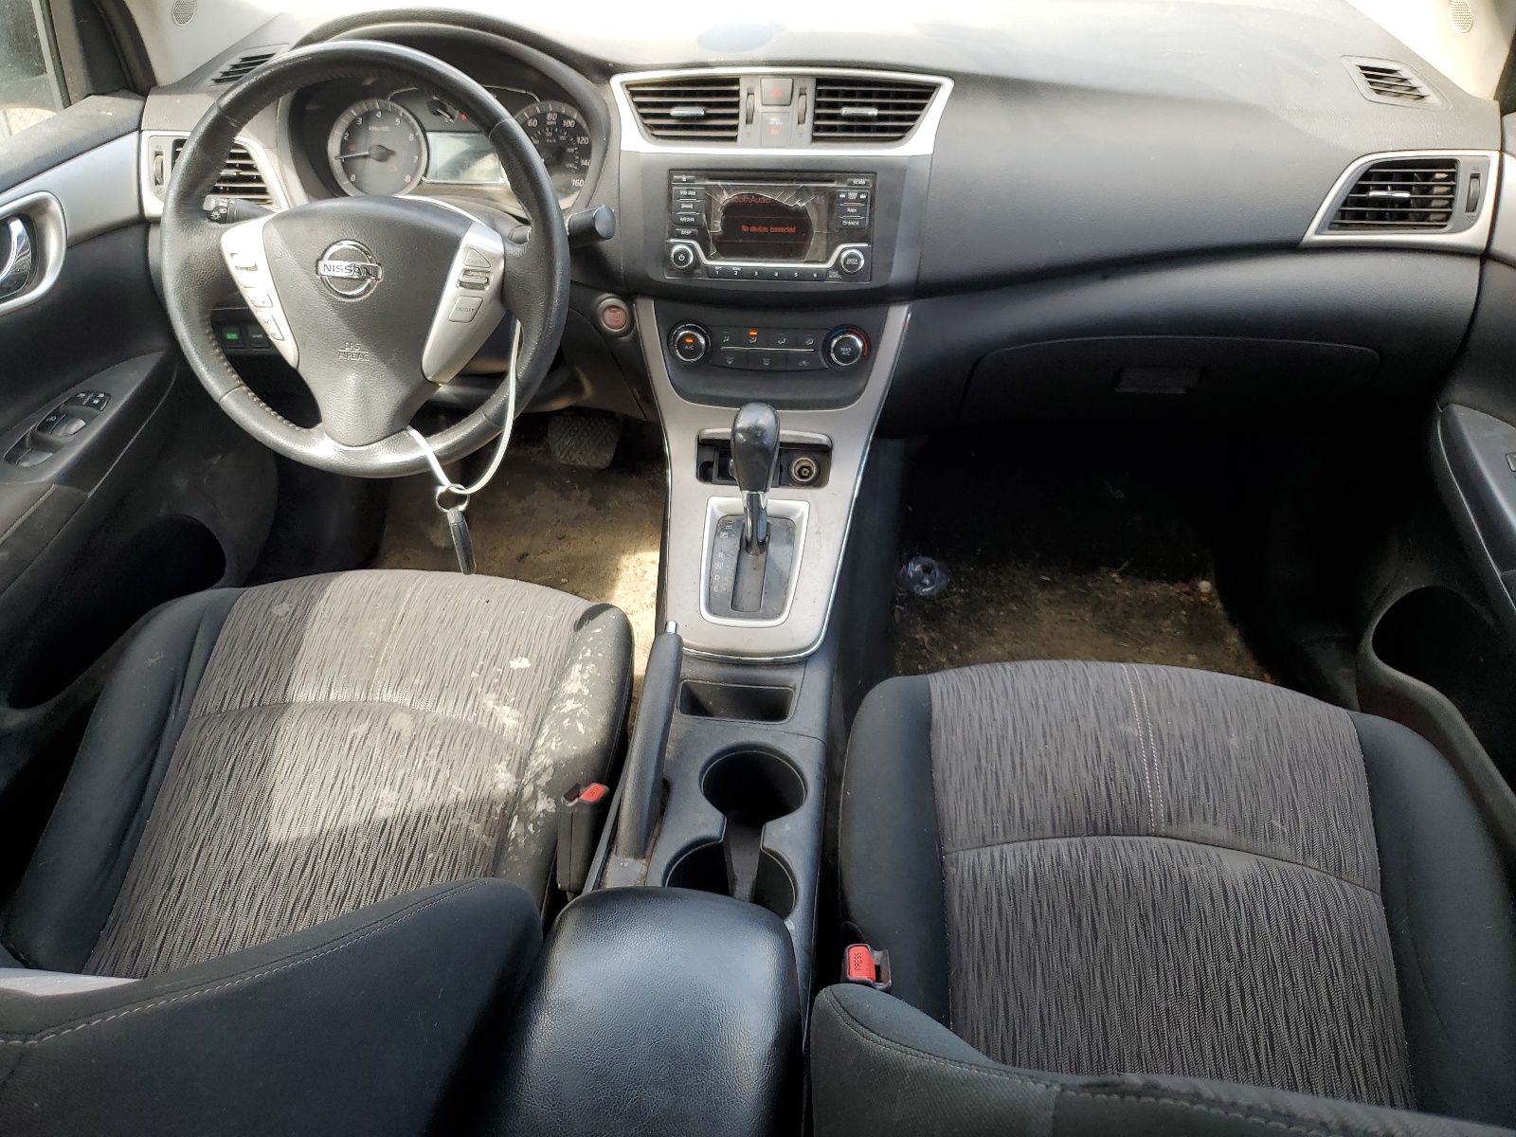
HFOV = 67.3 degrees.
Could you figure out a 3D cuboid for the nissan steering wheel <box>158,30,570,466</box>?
[{"bbox_3d":[-0.346,-0.273,1.034,0.375,0.375,0.105,4,10,4],"label":"nissan steering wheel"}]

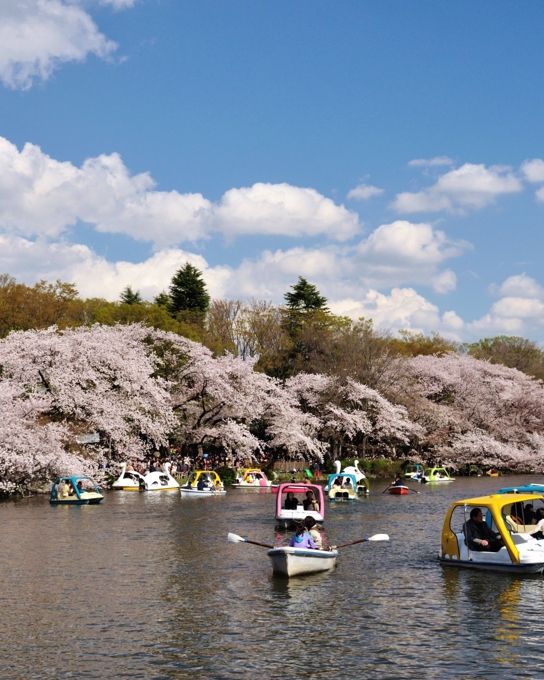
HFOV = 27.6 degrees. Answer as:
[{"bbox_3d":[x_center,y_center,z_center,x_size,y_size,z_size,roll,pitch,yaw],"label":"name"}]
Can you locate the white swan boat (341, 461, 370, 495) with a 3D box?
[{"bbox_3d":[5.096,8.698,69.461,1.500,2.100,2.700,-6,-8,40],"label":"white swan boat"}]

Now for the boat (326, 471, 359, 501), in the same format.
[{"bbox_3d":[3.845,8.055,60.000,1.500,1.420,2.650,-1,-6,5],"label":"boat"}]

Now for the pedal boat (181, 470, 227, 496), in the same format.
[{"bbox_3d":[-4.982,10.295,80.000,2.650,1.400,1.500,3,-7,-32],"label":"pedal boat"}]

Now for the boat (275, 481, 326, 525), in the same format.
[{"bbox_3d":[0.930,5.480,36.784,1.470,1.430,2.650,0,-6,-4],"label":"boat"}]

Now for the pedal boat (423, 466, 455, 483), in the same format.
[{"bbox_3d":[15.790,12.870,105.208,2.650,1.430,1.470,0,-6,-8],"label":"pedal boat"}]

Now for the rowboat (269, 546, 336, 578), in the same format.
[{"bbox_3d":[0.650,4.544,23.000,1.330,0.550,3.200,-2,-6,12],"label":"rowboat"}]

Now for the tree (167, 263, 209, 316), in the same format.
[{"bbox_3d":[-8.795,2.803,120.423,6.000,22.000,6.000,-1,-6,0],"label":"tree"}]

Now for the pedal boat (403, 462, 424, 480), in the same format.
[{"bbox_3d":[15.078,14.406,119.125,1.470,1.430,2.650,-4,-7,32],"label":"pedal boat"}]

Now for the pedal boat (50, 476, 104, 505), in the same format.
[{"bbox_3d":[-10.709,8.305,61.000,2.650,1.400,1.500,-4,-7,29],"label":"pedal boat"}]

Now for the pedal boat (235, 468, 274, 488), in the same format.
[{"bbox_3d":[-1.509,11.124,88.000,2.650,1.400,1.500,-2,-6,11],"label":"pedal boat"}]

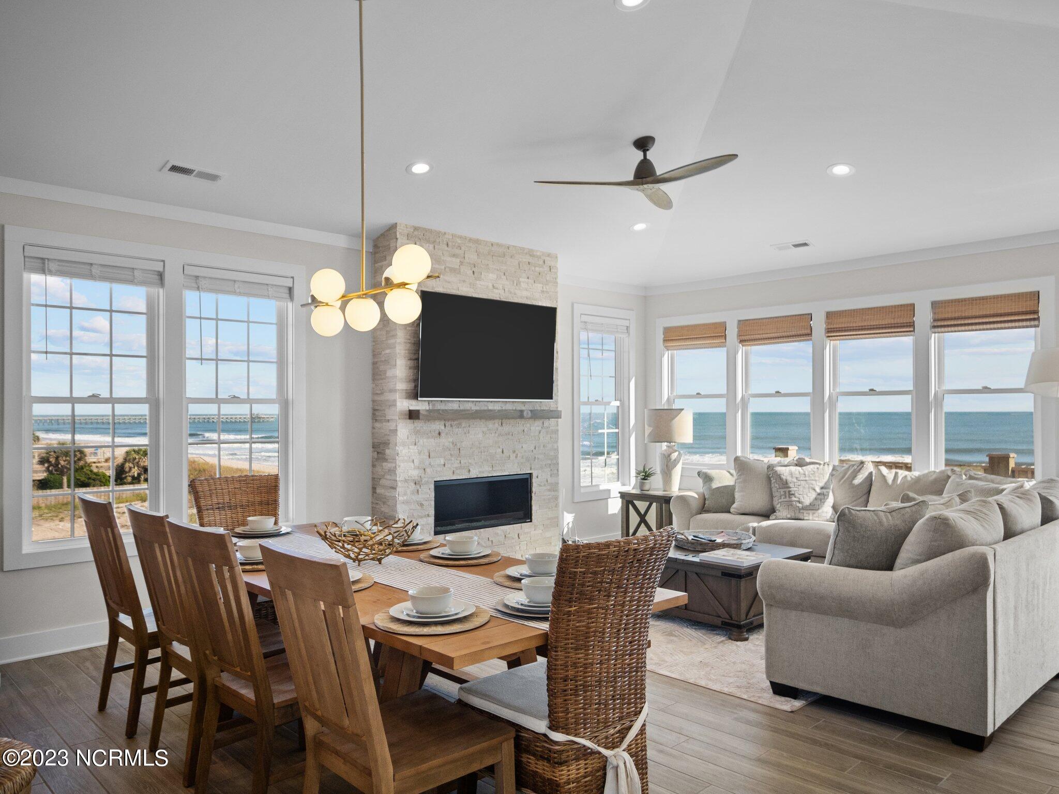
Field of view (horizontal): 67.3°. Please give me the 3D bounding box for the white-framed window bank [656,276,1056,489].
[{"bbox_3d":[2.639,-0.037,7.161,0.150,1.643,3.624,1,-1,-44],"label":"white-framed window bank"}]

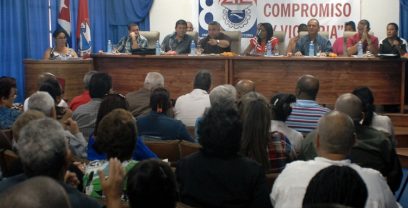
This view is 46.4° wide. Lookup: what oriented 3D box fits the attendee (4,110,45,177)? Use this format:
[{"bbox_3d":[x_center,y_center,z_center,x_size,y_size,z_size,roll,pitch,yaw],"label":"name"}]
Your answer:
[{"bbox_3d":[-0.899,0.621,2.742,0.470,1.220,0.720,1,8,8],"label":"attendee"}]

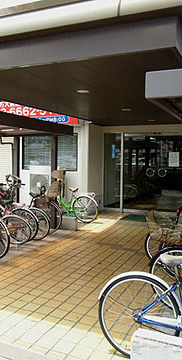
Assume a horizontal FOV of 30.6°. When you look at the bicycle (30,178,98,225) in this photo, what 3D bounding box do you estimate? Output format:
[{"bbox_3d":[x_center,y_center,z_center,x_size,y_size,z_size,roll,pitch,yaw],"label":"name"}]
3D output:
[{"bbox_3d":[-0.619,0.512,8.145,1.750,1.030,0.550,2,4,18],"label":"bicycle"}]

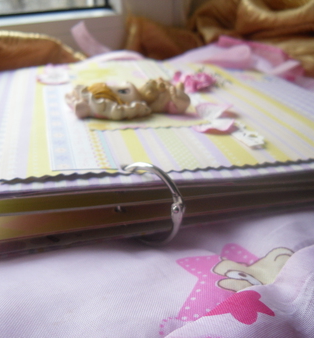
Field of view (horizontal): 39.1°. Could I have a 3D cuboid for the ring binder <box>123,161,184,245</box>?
[{"bbox_3d":[-0.004,0.013,0.158,0.032,0.032,0.004,21,24,35],"label":"ring binder"}]

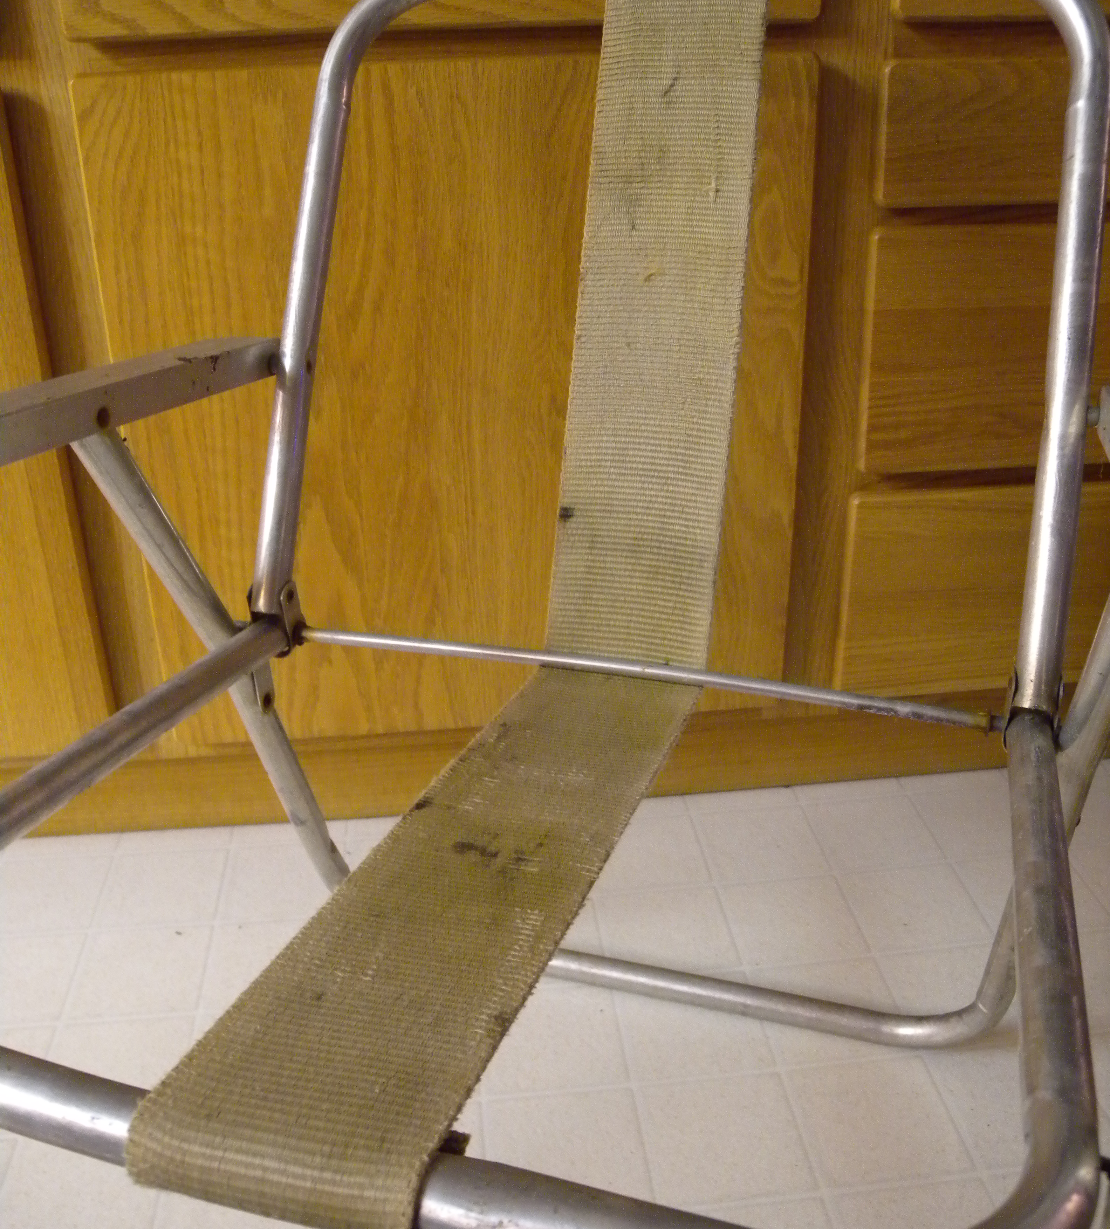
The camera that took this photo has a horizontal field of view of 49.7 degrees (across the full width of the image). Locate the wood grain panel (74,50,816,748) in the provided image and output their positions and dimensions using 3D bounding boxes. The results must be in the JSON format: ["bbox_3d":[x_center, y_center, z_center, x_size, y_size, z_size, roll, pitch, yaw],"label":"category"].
[{"bbox_3d":[-0.071,-0.158,1.017,0.558,0.566,0.020,-4,24,-5],"label":"wood grain panel"}]

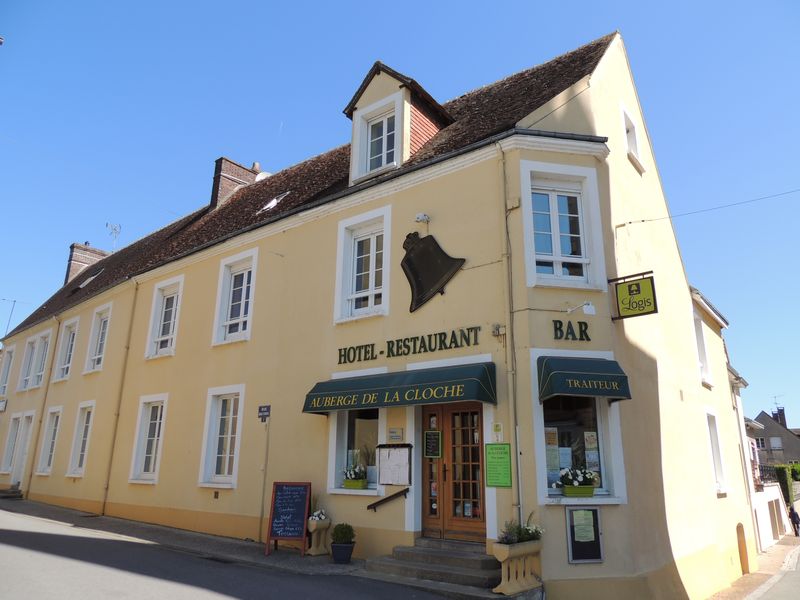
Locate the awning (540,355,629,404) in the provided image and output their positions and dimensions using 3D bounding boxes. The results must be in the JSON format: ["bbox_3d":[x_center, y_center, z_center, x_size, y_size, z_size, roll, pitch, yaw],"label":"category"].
[{"bbox_3d":[2.592,1.129,7.846,1.120,0.670,0.530,3,-16,-9],"label":"awning"}]

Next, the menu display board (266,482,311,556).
[{"bbox_3d":[-1.859,3.792,9.591,0.670,1.130,0.570,-1,-16,7],"label":"menu display board"}]

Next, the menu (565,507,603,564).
[{"bbox_3d":[2.517,3.176,7.501,0.490,0.700,0.060,3,-16,-9],"label":"menu"}]

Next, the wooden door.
[{"bbox_3d":[0.879,2.660,8.758,1.250,2.100,0.100,-12,-20,38],"label":"wooden door"}]

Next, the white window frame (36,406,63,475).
[{"bbox_3d":[-11.645,4.710,18.554,1.250,2.220,0.200,-12,-20,38],"label":"white window frame"}]

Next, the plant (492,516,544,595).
[{"bbox_3d":[1.518,3.265,7.136,0.740,0.820,0.300,15,-21,-41],"label":"plant"}]

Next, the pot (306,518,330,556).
[{"bbox_3d":[-1.398,4.103,9.623,0.320,0.550,0.300,13,-20,-37],"label":"pot"}]

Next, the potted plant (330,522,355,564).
[{"bbox_3d":[-0.883,3.890,8.917,0.360,0.610,0.360,2,-16,-5],"label":"potted plant"}]

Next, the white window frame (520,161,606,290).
[{"bbox_3d":[2.574,-1.170,8.857,1.320,2.130,0.220,3,-16,-9],"label":"white window frame"}]

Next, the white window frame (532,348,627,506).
[{"bbox_3d":[2.549,1.821,8.077,1.327,2.147,0.250,4,-17,-10],"label":"white window frame"}]

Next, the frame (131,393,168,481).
[{"bbox_3d":[-6.267,3.495,14.027,1.331,2.158,0.250,-11,-20,36],"label":"frame"}]

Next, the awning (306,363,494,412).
[{"bbox_3d":[-0.139,1.506,9.236,3.620,0.650,0.580,-12,-20,38],"label":"awning"}]

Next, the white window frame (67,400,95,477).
[{"bbox_3d":[-9.429,4.149,16.586,1.314,2.170,0.250,-13,-21,40],"label":"white window frame"}]

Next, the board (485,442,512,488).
[{"bbox_3d":[1.440,2.401,8.053,0.400,0.594,0.030,-11,-20,36],"label":"board"}]

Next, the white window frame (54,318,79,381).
[{"bbox_3d":[-11.574,1.749,19.364,1.380,2.200,0.200,-12,-20,38],"label":"white window frame"}]

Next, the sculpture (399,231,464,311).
[{"bbox_3d":[0.449,-0.576,9.632,1.340,1.380,0.150,-45,-37,21],"label":"sculpture"}]

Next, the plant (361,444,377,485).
[{"bbox_3d":[-0.538,2.951,9.952,0.320,0.700,0.300,-11,-20,36],"label":"plant"}]

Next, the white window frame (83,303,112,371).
[{"bbox_3d":[-9.385,1.232,17.433,1.410,2.116,0.250,-13,-21,40],"label":"white window frame"}]

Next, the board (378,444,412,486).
[{"bbox_3d":[-0.068,2.710,9.108,0.658,0.635,0.100,-11,-20,36],"label":"board"}]

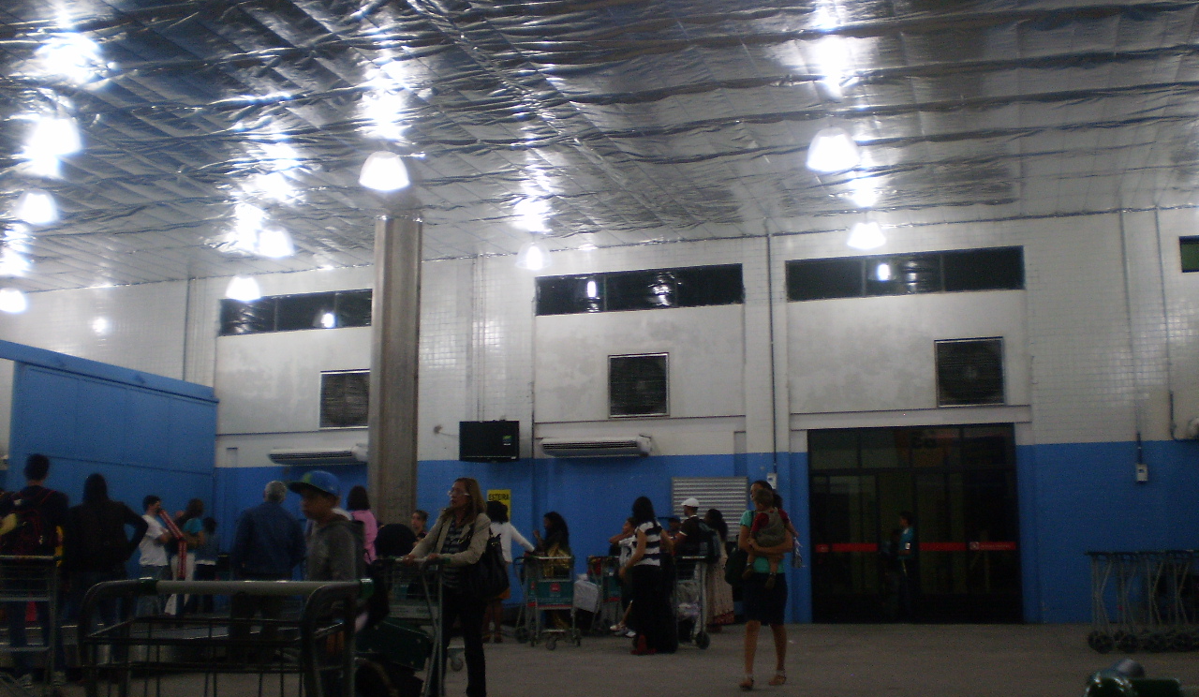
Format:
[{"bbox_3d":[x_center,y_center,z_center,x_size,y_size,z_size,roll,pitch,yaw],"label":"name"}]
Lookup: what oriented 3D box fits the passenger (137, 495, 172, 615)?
[{"bbox_3d":[-5.175,2.544,14.377,0.400,1.698,0.480,2,-10,-14],"label":"passenger"}]

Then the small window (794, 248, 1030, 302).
[{"bbox_3d":[4.744,-1.152,19.536,3.610,0.670,0.120,-3,-10,17],"label":"small window"}]

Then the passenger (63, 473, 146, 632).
[{"bbox_3d":[-4.013,1.870,10.089,0.620,1.700,0.360,1,-9,-6],"label":"passenger"}]

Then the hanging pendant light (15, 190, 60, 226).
[{"bbox_3d":[-7.043,-1.775,15.600,0.540,0.420,0.540,0,-10,0],"label":"hanging pendant light"}]

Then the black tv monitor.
[{"bbox_3d":[-1.841,1.554,20.855,1.030,0.670,0.110,-2,-10,9],"label":"black tv monitor"}]

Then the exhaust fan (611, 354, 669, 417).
[{"bbox_3d":[0.640,0.603,20.063,1.000,1.050,0.300,-3,-10,17],"label":"exhaust fan"}]

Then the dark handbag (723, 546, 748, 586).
[{"bbox_3d":[1.091,1.728,9.850,0.160,0.330,0.280,8,-12,-40],"label":"dark handbag"}]

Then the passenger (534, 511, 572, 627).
[{"bbox_3d":[-0.632,2.964,16.537,0.450,1.592,0.450,1,-10,-6],"label":"passenger"}]

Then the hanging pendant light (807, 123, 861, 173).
[{"bbox_3d":[2.526,-2.157,13.450,0.540,0.420,0.540,0,-10,0],"label":"hanging pendant light"}]

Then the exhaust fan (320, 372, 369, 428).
[{"bbox_3d":[-4.481,0.901,22.049,1.020,1.040,0.250,-3,-10,17],"label":"exhaust fan"}]

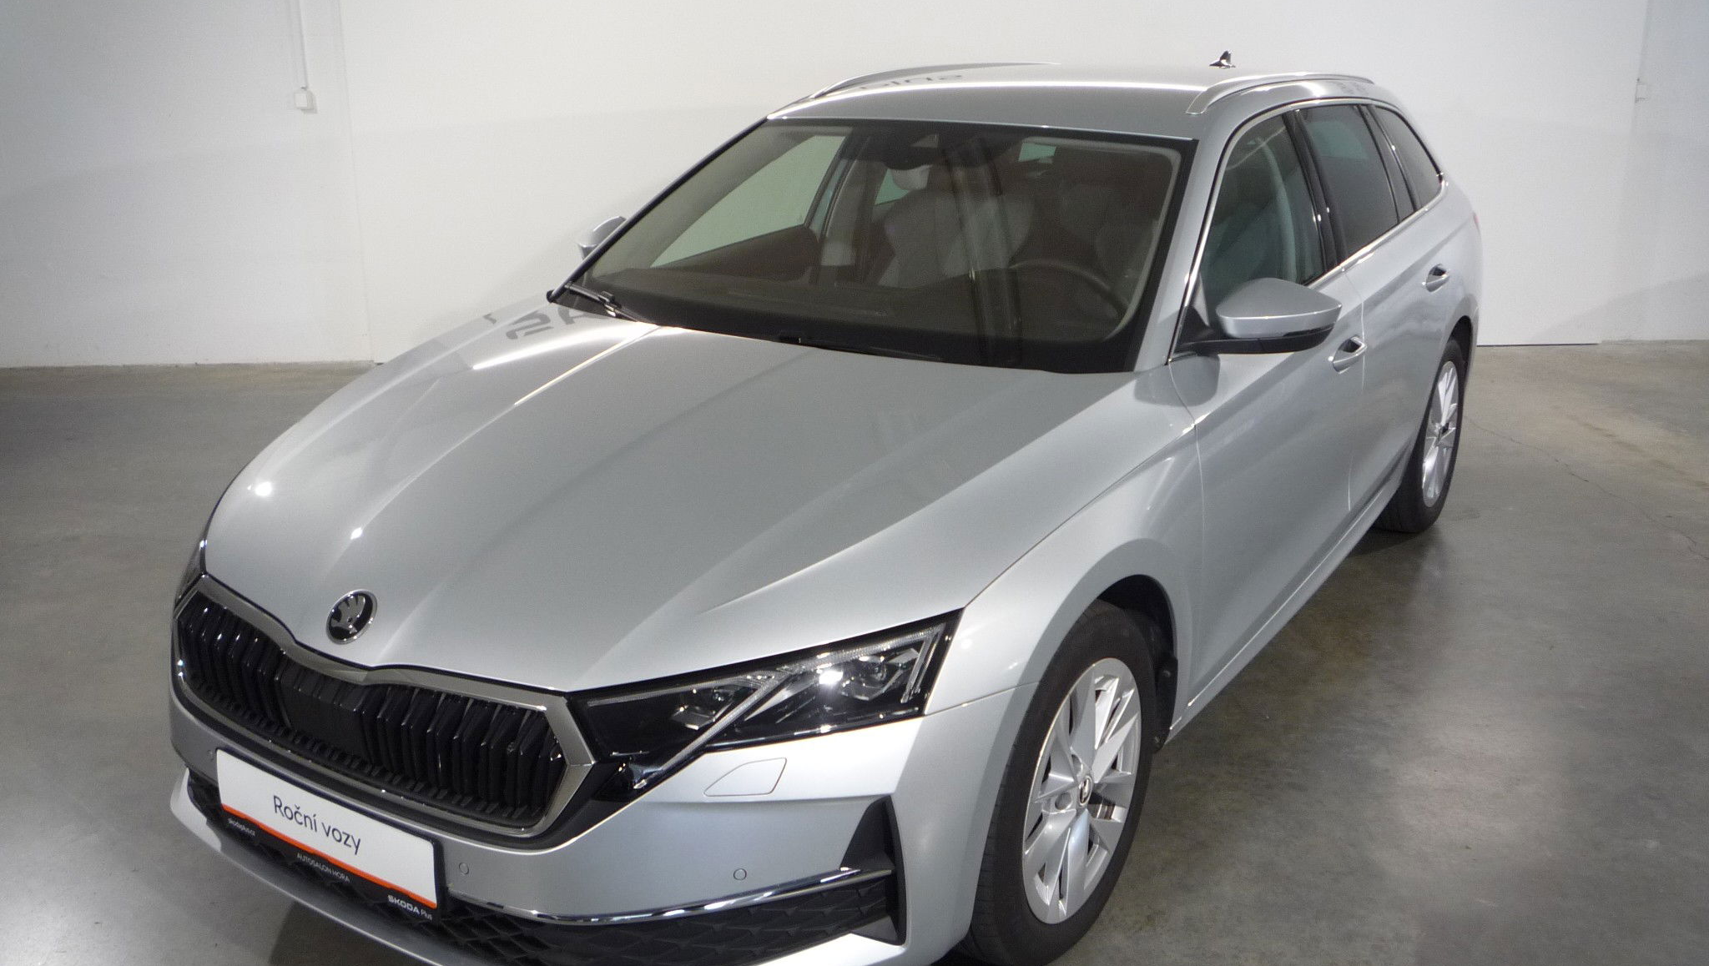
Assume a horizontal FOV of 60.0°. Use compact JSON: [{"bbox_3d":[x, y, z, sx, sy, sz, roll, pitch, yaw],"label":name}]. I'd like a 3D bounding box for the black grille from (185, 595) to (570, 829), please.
[{"bbox_3d":[-0.788,0.344,2.311,0.940,0.210,0.110,11,21,32],"label":"black grille"}]

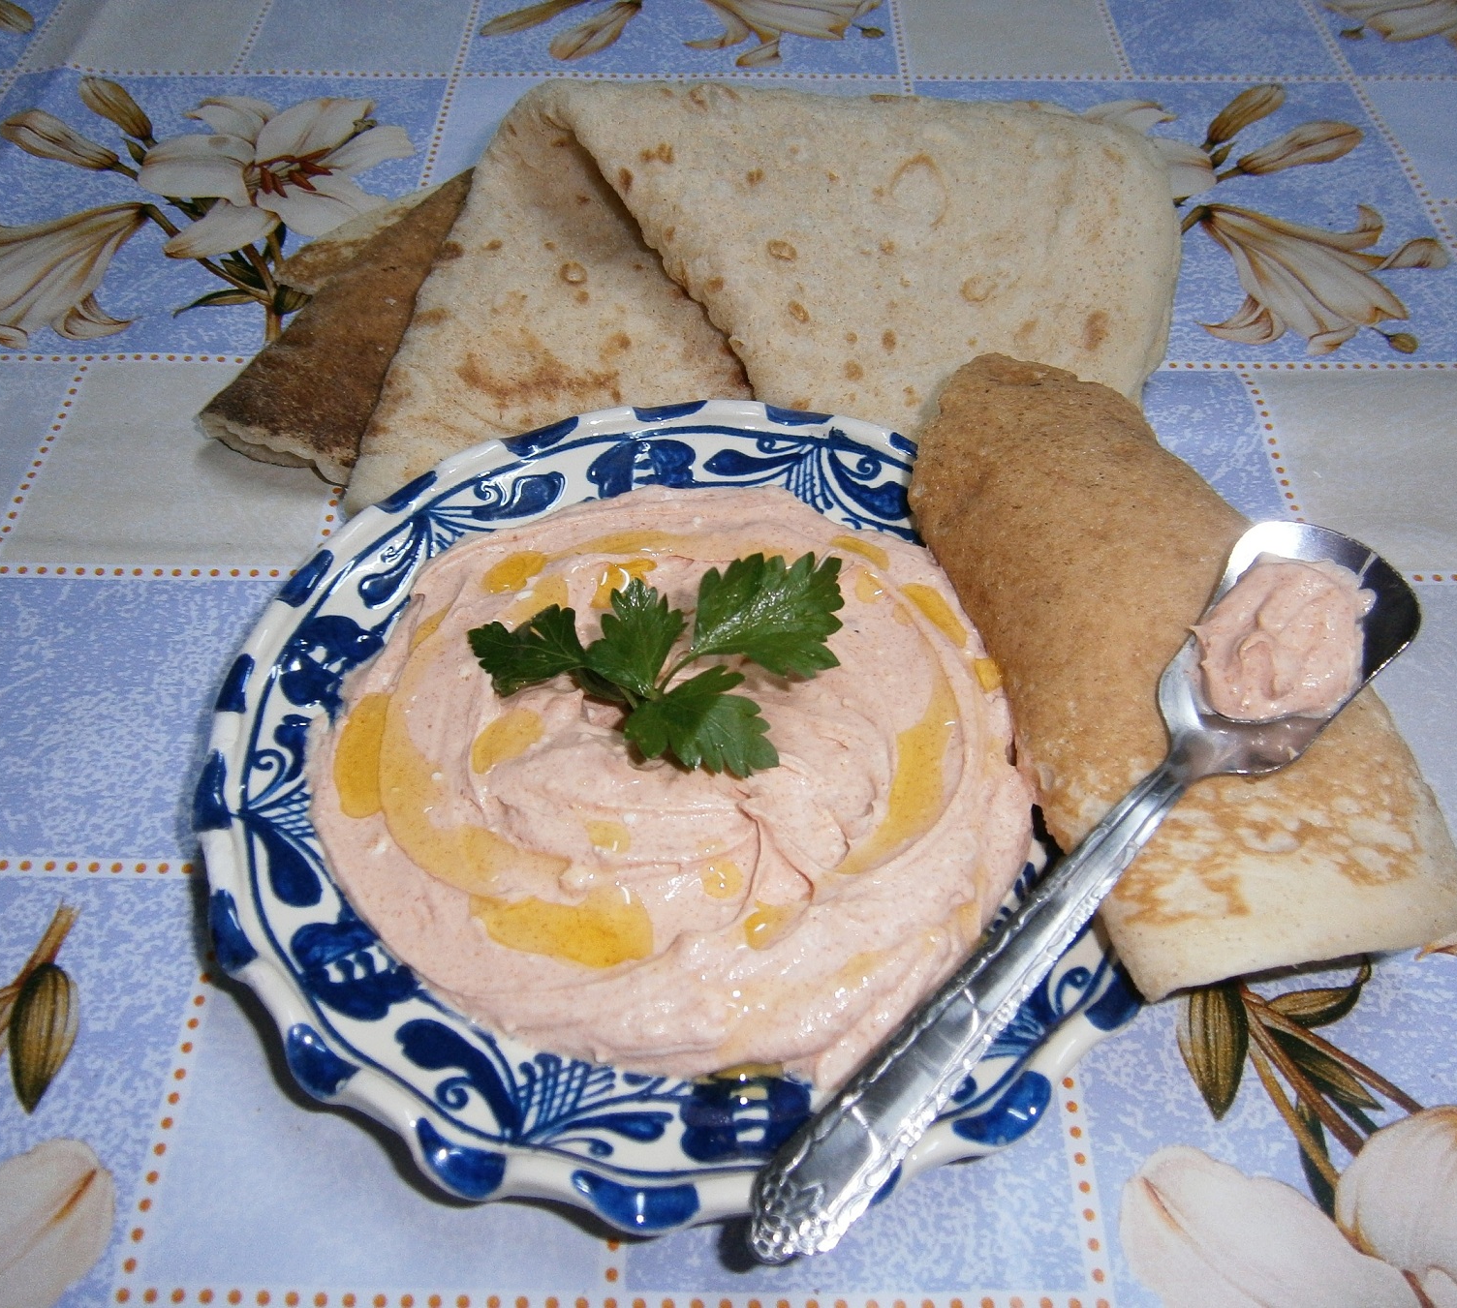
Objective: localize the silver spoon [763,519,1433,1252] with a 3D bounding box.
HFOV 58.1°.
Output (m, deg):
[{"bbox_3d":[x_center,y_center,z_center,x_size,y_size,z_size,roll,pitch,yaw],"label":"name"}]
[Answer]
[{"bbox_3d":[0.077,0.038,0.259,0.043,0.020,0.206,36,63,25],"label":"silver spoon"}]

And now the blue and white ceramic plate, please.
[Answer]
[{"bbox_3d":[-0.008,0.025,0.302,0.216,0.033,0.216,0,51,0],"label":"blue and white ceramic plate"}]

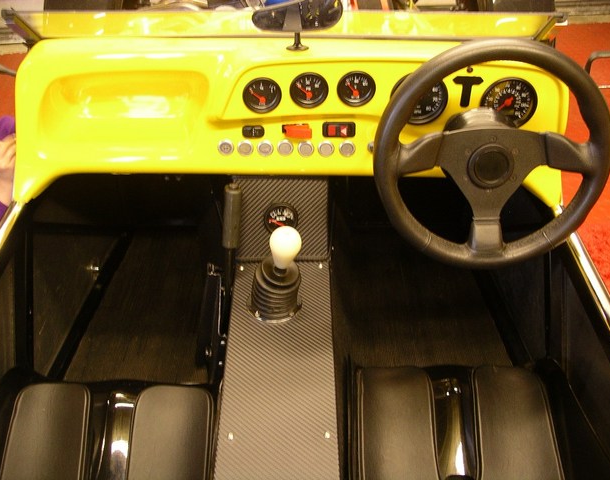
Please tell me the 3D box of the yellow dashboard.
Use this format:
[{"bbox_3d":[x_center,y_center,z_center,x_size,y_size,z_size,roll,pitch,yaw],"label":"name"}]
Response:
[{"bbox_3d":[-0.028,-0.203,1.118,0.900,0.290,0.170,0,37,0],"label":"yellow dashboard"}]

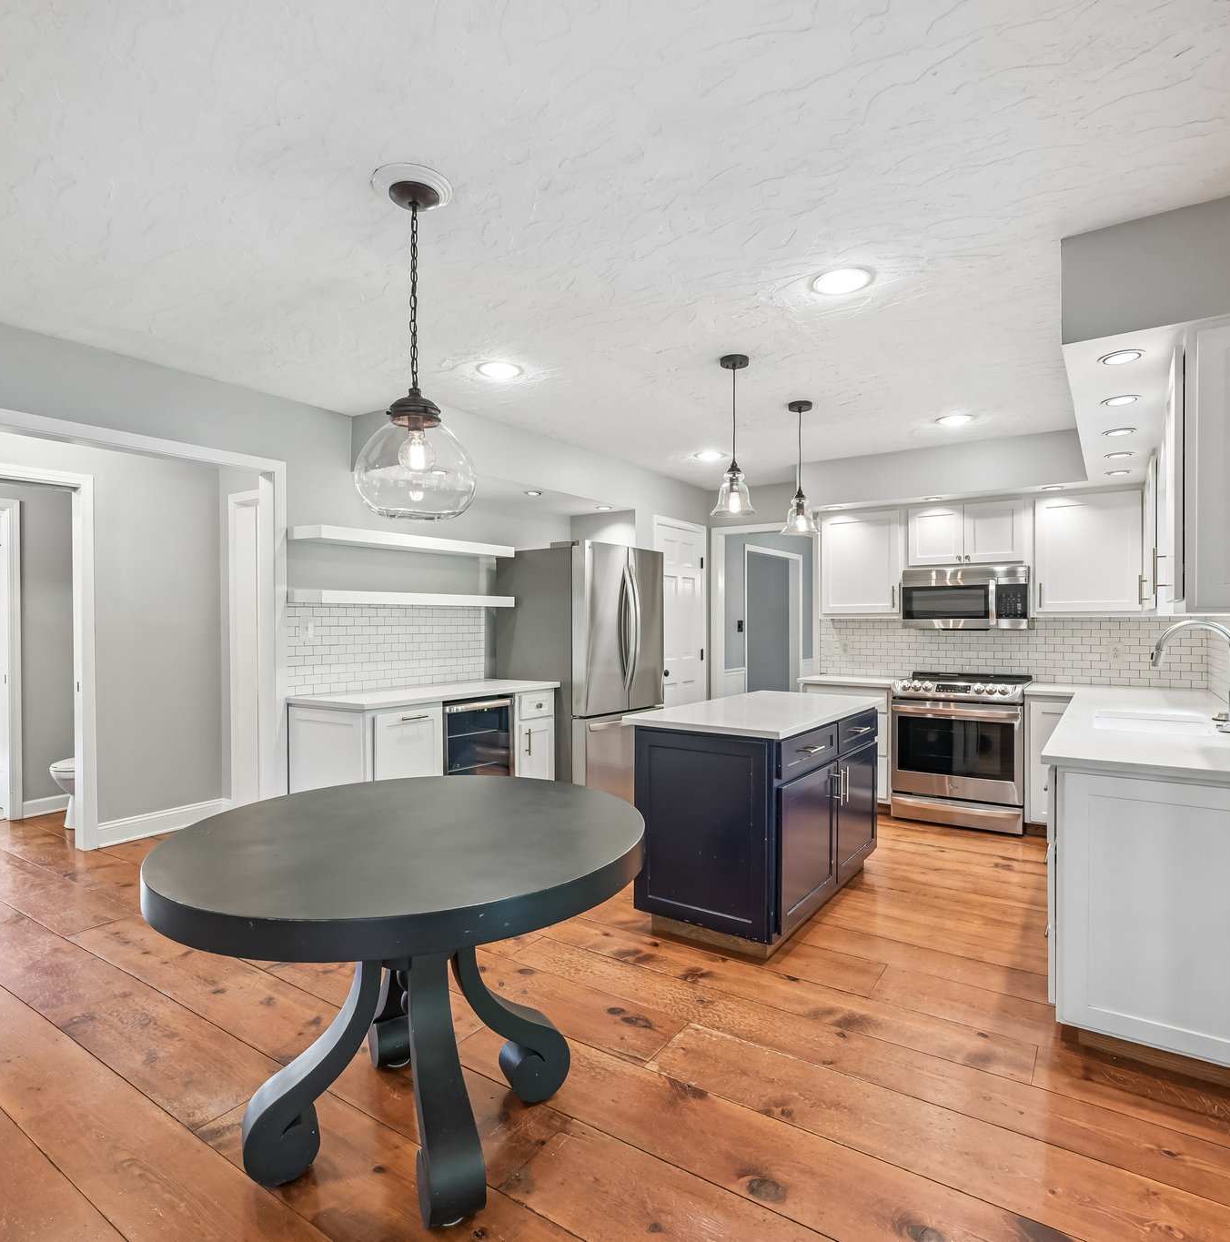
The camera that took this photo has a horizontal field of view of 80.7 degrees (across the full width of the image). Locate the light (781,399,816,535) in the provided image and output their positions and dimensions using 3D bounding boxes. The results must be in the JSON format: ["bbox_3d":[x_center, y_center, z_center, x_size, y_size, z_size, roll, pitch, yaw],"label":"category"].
[{"bbox_3d":[0.995,-0.822,3.880,0.200,0.685,0.200,0,0,34],"label":"light"}]

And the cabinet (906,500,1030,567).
[{"bbox_3d":[2.413,-0.576,4.943,0.749,0.430,0.345,0,0,34],"label":"cabinet"}]

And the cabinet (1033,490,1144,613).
[{"bbox_3d":[2.993,-0.416,4.589,0.568,0.768,0.336,0,0,34],"label":"cabinet"}]

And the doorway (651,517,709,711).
[{"bbox_3d":[0.522,0.239,6.089,0.115,2.145,0.887,0,0,34],"label":"doorway"}]

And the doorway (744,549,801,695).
[{"bbox_3d":[1.766,0.287,8.219,0.090,2.050,1.450,0,0,34],"label":"doorway"}]

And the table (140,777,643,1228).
[{"bbox_3d":[-0.527,0.939,1.937,1.206,0.782,1.206,0,0,34],"label":"table"}]

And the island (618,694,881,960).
[{"bbox_3d":[0.738,0.866,3.459,0.693,0.913,1.469,0,0,34],"label":"island"}]

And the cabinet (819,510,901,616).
[{"bbox_3d":[1.844,-0.408,5.335,0.577,0.773,0.345,0,0,34],"label":"cabinet"}]

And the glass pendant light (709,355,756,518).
[{"bbox_3d":[0.523,-0.799,3.138,0.200,0.670,0.200,0,0,0],"label":"glass pendant light"}]

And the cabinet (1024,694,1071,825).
[{"bbox_3d":[2.769,0.828,4.551,0.285,0.776,0.625,0,0,34],"label":"cabinet"}]

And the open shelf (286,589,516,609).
[{"bbox_3d":[-1.178,-0.118,4.280,0.299,0.073,1.413,0,0,34],"label":"open shelf"}]

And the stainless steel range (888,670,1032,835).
[{"bbox_3d":[2.306,0.848,4.802,0.758,0.935,0.680,0,0,34],"label":"stainless steel range"}]

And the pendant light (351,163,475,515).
[{"bbox_3d":[-0.524,-0.703,1.888,0.314,0.855,0.314,0,0,0],"label":"pendant light"}]

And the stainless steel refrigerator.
[{"bbox_3d":[-0.205,0.420,5.081,0.830,1.800,0.915,0,0,34],"label":"stainless steel refrigerator"}]

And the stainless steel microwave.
[{"bbox_3d":[2.396,-0.147,4.927,0.758,0.410,0.456,0,0,34],"label":"stainless steel microwave"}]

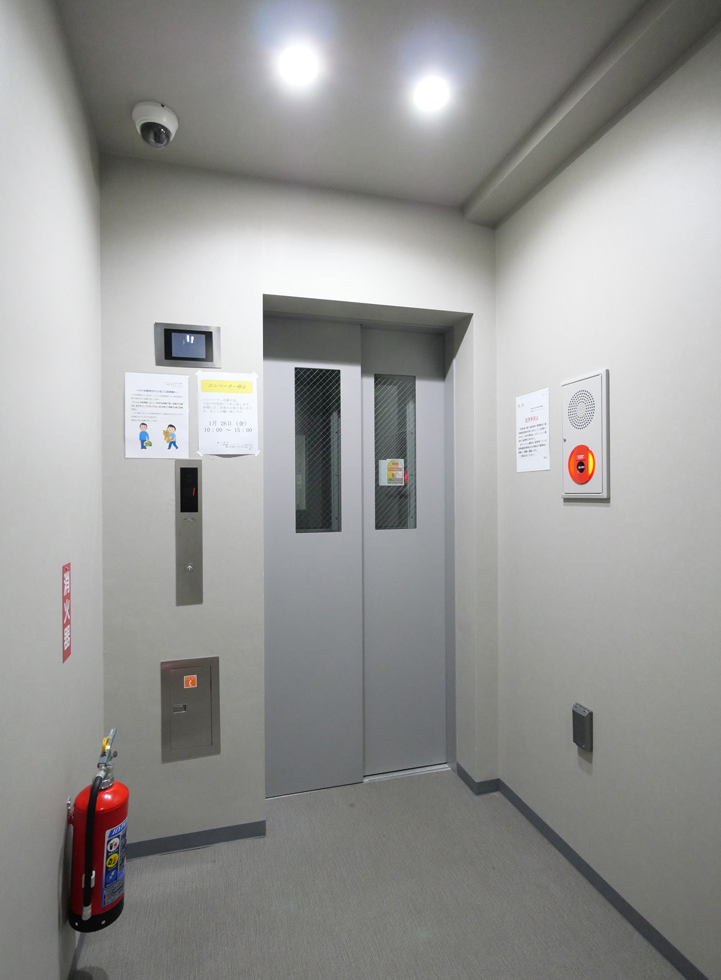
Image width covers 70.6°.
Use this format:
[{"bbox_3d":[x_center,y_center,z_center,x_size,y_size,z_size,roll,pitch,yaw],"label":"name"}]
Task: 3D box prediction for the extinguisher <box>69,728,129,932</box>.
[{"bbox_3d":[-0.687,0.886,1.355,0.140,0.450,0.190,2,-1,-16],"label":"extinguisher"}]

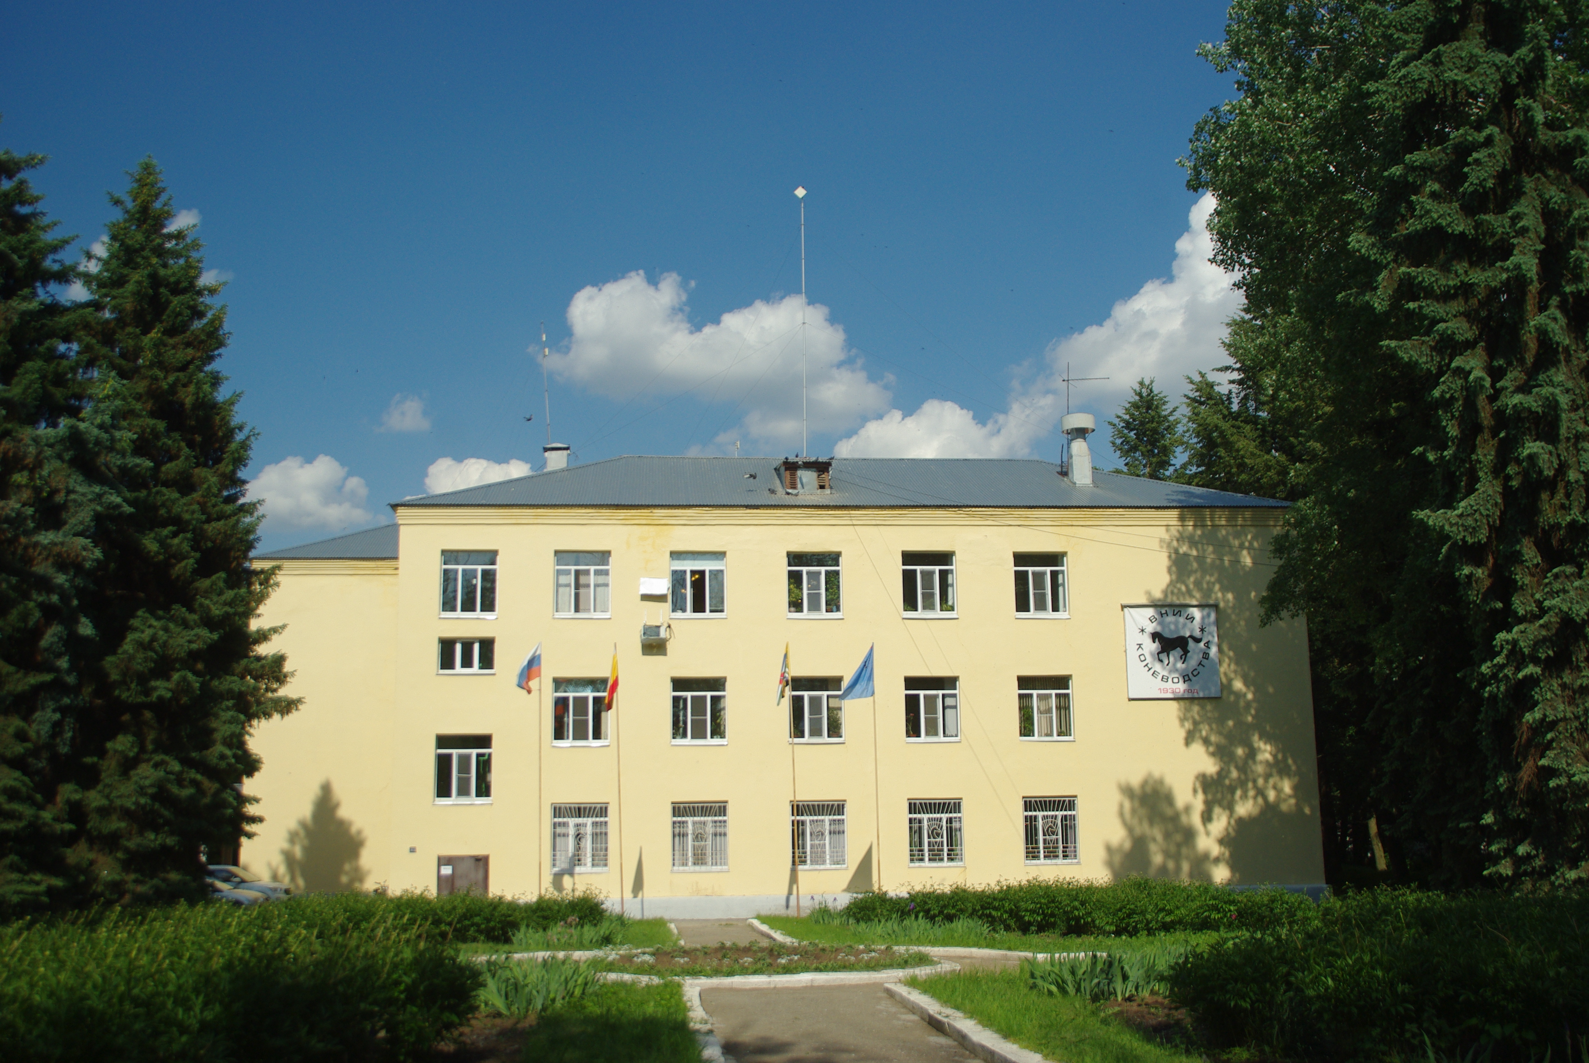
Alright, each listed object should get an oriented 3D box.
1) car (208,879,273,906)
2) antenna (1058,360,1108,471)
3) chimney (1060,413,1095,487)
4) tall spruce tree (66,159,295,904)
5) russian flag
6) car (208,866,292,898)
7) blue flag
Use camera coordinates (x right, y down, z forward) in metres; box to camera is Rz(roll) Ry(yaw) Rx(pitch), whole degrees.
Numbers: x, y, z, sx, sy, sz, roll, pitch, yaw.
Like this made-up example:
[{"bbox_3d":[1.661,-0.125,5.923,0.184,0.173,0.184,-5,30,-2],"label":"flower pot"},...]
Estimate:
[{"bbox_3d":[-15.444,9.338,40.068,4.200,1.450,1.700,0,-10,-3],"label":"car"},{"bbox_3d":[8.863,-3.498,48.522,1.420,3.500,1.600,-3,-11,13],"label":"antenna"},{"bbox_3d":[8.410,-2.303,47.228,1.000,2.240,1.100,0,-10,-5],"label":"chimney"},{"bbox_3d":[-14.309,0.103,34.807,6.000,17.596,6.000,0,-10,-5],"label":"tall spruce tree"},{"bbox_3d":[-6.257,3.247,37.526,0.616,1.220,0.300,0,-10,-5],"label":"russian flag"},{"bbox_3d":[-16.365,10.179,44.527,4.200,1.450,1.700,0,-10,-3],"label":"car"},{"bbox_3d":[1.499,3.393,38.254,0.842,1.340,0.250,0,-10,-5],"label":"blue flag"}]

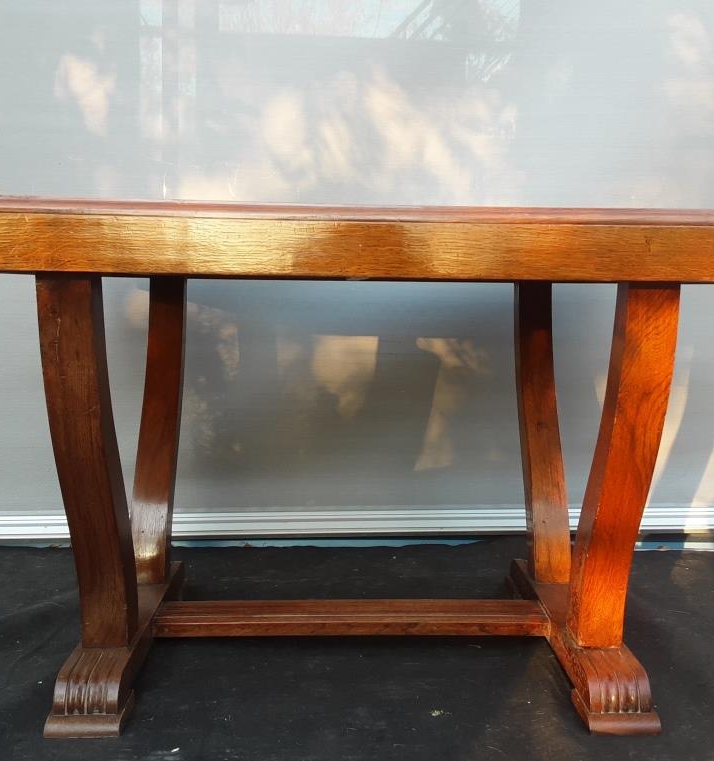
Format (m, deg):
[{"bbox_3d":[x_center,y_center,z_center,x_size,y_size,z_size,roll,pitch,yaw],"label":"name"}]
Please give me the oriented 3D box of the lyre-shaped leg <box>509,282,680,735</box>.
[{"bbox_3d":[0.393,0.161,1.508,0.105,0.666,0.687,1,6,-2],"label":"lyre-shaped leg"}]

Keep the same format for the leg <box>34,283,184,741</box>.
[{"bbox_3d":[-0.404,0.153,1.483,0.105,0.666,0.687,1,6,-2],"label":"leg"}]

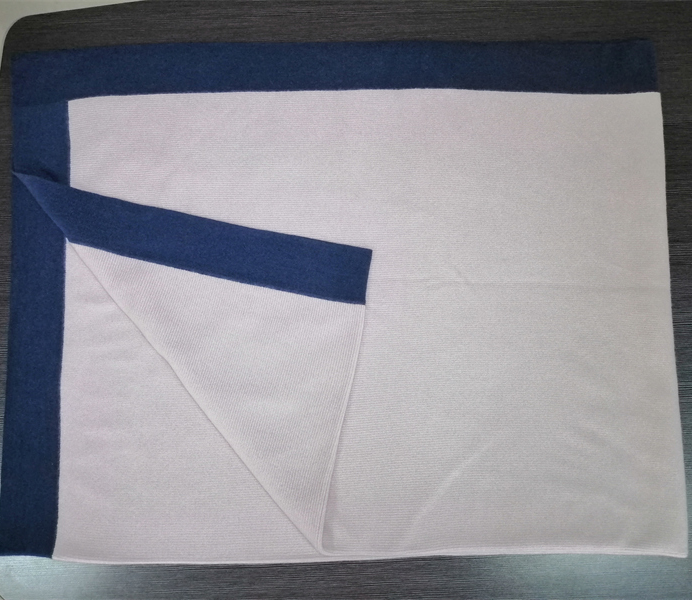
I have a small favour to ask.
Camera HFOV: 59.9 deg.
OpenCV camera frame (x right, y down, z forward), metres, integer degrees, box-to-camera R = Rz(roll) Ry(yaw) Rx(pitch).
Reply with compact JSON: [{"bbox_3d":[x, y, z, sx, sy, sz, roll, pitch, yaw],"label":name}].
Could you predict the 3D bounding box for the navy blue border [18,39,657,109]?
[{"bbox_3d":[-0.024,-0.349,0.917,0.982,0.012,0.091,-1,85,1],"label":"navy blue border"}]

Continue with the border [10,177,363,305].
[{"bbox_3d":[-0.233,-0.090,0.885,0.553,0.015,0.081,12,85,3],"label":"border"}]

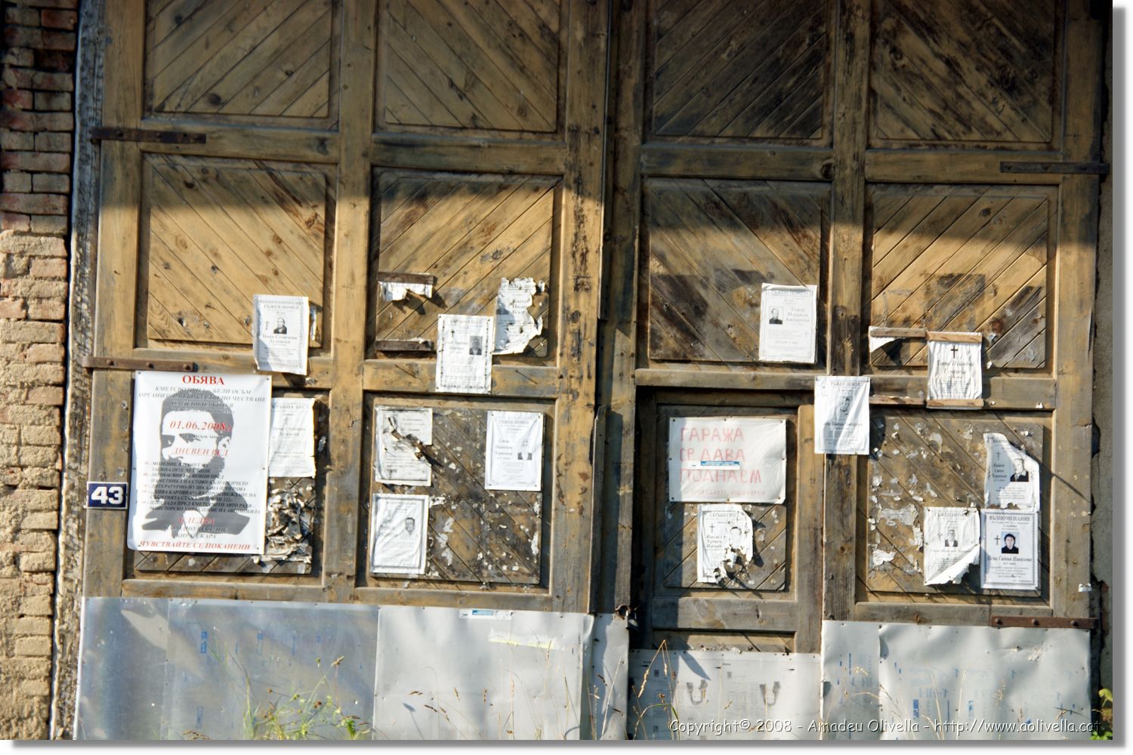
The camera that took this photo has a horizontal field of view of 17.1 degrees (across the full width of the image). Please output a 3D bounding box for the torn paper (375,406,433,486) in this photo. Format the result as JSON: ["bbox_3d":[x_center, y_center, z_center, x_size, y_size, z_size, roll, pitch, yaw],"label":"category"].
[{"bbox_3d":[-0.617,0.261,14.340,0.213,0.298,0.025,1,0,0],"label":"torn paper"}]

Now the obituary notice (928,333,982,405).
[{"bbox_3d":[1.472,-0.027,14.310,0.213,0.285,0.025,1,0,0],"label":"obituary notice"}]

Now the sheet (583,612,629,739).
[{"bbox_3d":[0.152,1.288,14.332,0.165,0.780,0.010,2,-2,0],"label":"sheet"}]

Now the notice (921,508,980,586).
[{"bbox_3d":[1.463,0.643,14.362,0.213,0.297,0.030,2,-2,0],"label":"notice"}]

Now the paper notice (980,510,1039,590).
[{"bbox_3d":[1.687,0.654,14.350,0.222,0.300,0.010,0,0,0],"label":"paper notice"}]

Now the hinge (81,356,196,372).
[{"bbox_3d":[-1.623,-0.050,14.320,0.430,0.040,0.025,3,0,0],"label":"hinge"}]

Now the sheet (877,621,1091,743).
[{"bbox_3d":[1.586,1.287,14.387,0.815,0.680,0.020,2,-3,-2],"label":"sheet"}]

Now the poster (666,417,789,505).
[{"bbox_3d":[0.612,0.314,14.340,0.440,0.318,0.012,0,0,0],"label":"poster"}]

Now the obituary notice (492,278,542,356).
[{"bbox_3d":[-0.181,-0.235,14.398,0.193,0.293,0.015,2,-3,-2],"label":"obituary notice"}]

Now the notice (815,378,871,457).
[{"bbox_3d":[1.049,0.144,14.320,0.211,0.299,0.012,1,0,0],"label":"notice"}]

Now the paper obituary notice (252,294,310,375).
[{"bbox_3d":[-1.085,-0.164,14.352,0.212,0.298,0.015,2,-3,-2],"label":"paper obituary notice"}]

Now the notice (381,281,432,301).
[{"bbox_3d":[-0.605,-0.327,14.389,0.200,0.078,0.020,2,-2,0],"label":"notice"}]

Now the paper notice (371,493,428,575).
[{"bbox_3d":[-0.634,0.595,14.346,0.212,0.299,0.010,2,-3,-2],"label":"paper notice"}]

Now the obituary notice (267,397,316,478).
[{"bbox_3d":[-1.057,0.229,14.382,0.208,0.297,0.010,2,-2,0],"label":"obituary notice"}]

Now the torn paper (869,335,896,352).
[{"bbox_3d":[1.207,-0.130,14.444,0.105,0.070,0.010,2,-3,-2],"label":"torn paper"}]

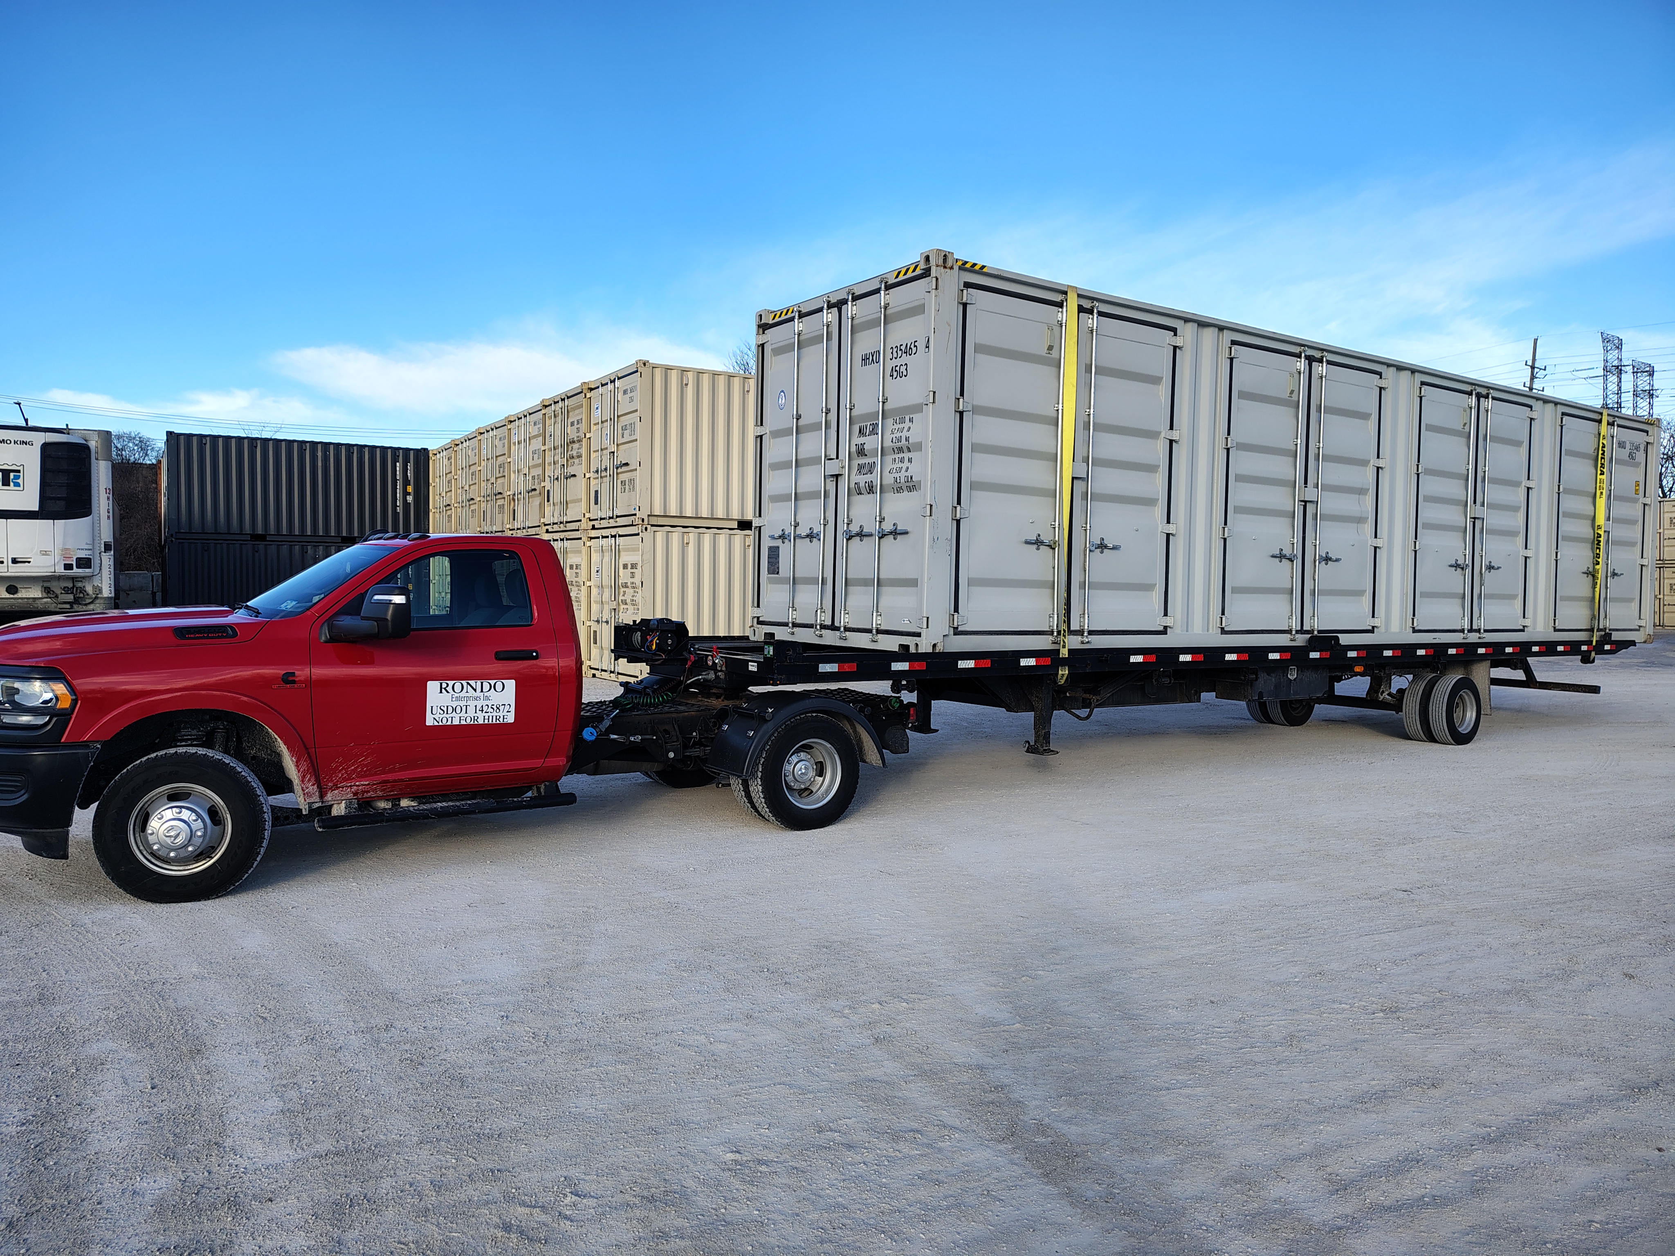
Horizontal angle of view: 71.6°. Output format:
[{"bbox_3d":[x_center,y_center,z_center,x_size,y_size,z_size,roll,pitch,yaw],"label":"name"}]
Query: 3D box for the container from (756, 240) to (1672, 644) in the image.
[{"bbox_3d":[4.990,-1.298,12.728,12.192,2.896,2.438,0,2,-34],"label":"container"}]

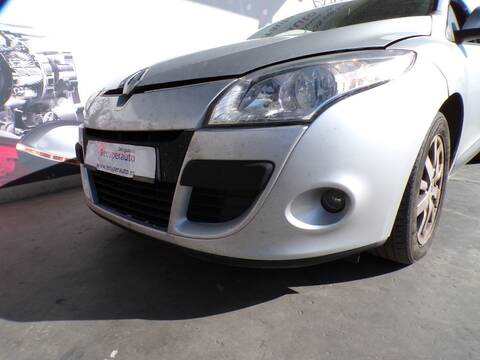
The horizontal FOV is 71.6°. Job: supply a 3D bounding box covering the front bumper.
[{"bbox_3d":[-0.205,-0.151,1.522,1.790,0.635,0.795,9,14,42],"label":"front bumper"}]

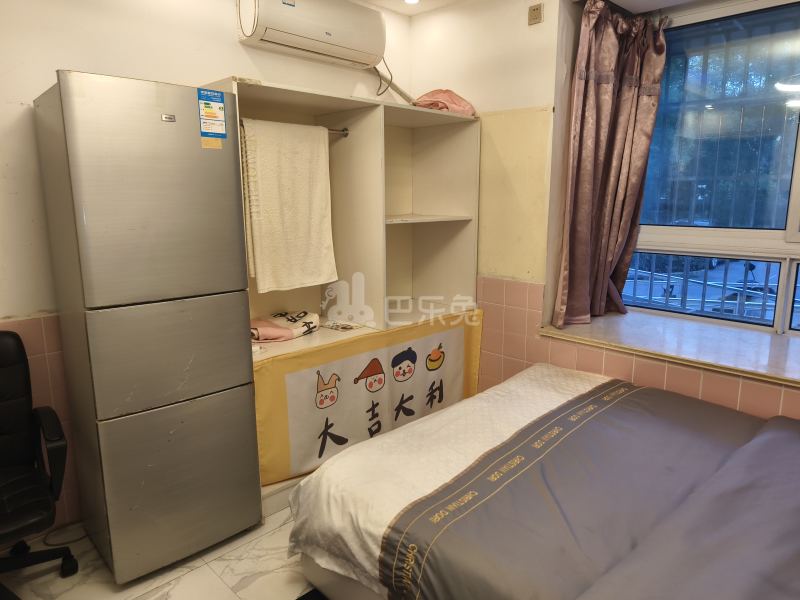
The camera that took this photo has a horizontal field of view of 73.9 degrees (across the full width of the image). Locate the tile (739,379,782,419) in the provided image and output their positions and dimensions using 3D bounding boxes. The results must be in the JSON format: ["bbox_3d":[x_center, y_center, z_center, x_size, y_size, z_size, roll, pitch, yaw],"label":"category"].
[{"bbox_3d":[1.478,0.419,2.173,0.015,0.150,0.150,-10,14,-42],"label":"tile"}]

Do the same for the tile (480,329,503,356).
[{"bbox_3d":[0.562,0.245,3.150,0.015,0.150,0.150,-10,14,-42],"label":"tile"}]

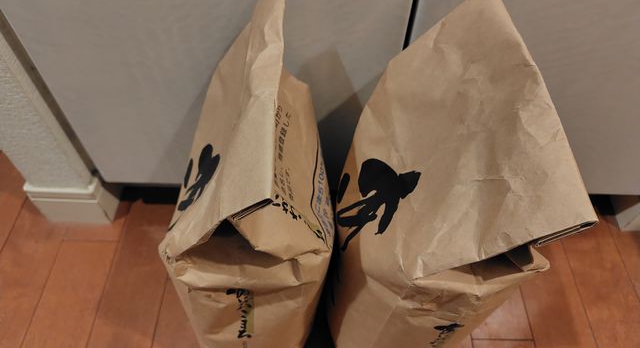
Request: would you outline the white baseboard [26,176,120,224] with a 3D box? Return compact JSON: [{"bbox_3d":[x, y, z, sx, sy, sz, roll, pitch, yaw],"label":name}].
[{"bbox_3d":[-0.340,0.033,0.589,0.091,0.074,0.036,2,54,-2],"label":"white baseboard"}]

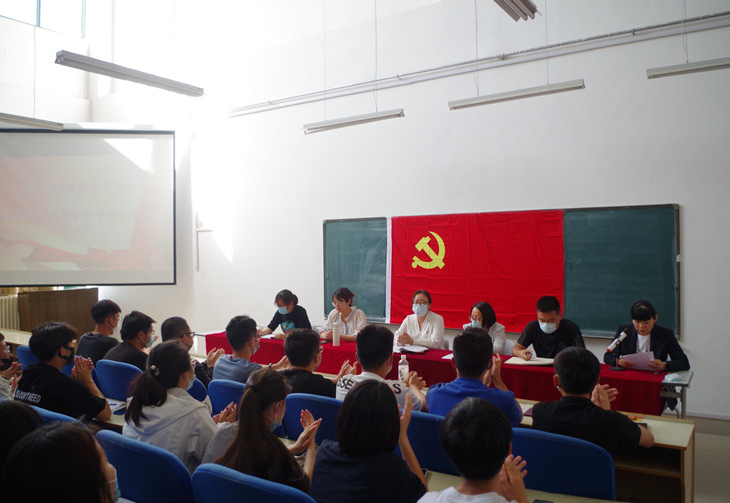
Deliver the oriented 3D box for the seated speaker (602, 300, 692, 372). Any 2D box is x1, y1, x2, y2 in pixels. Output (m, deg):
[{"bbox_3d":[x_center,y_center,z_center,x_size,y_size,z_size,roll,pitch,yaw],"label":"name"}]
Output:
[{"bbox_3d":[1.930,0.945,3.950,0.570,1.200,0.600,-1,0,33],"label":"seated speaker"}]

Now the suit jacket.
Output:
[{"bbox_3d":[1.950,0.730,3.990,0.560,0.580,0.450,-1,0,33],"label":"suit jacket"}]

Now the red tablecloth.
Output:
[{"bbox_3d":[0.235,1.066,4.637,3.930,0.550,0.480,-1,0,33],"label":"red tablecloth"}]

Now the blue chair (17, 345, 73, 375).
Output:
[{"bbox_3d":[-2.400,1.140,4.450,0.500,0.860,0.520,-1,0,33],"label":"blue chair"}]

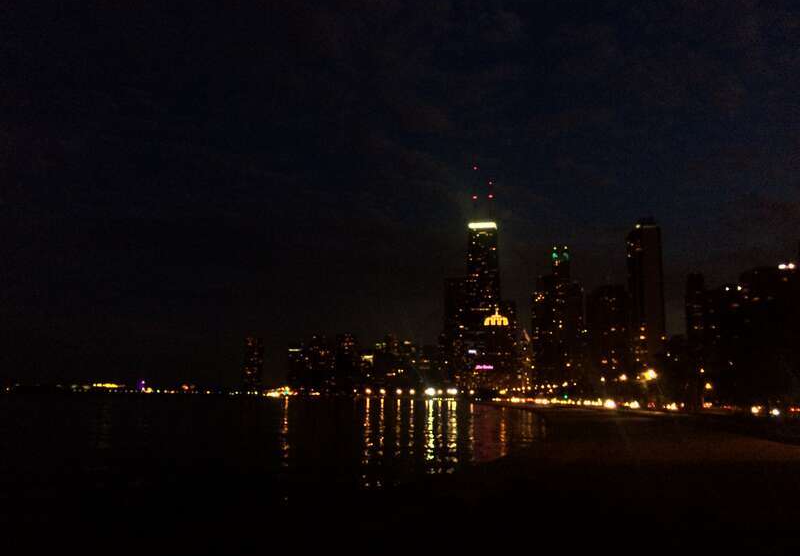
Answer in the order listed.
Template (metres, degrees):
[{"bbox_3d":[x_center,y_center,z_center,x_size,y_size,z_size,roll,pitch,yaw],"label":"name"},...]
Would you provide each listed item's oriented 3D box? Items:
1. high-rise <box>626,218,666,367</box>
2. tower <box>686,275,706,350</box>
[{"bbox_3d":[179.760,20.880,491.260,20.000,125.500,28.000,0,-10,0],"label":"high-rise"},{"bbox_3d":[197.410,36.900,448.560,12.500,79.700,14.000,-1,-10,6],"label":"tower"}]

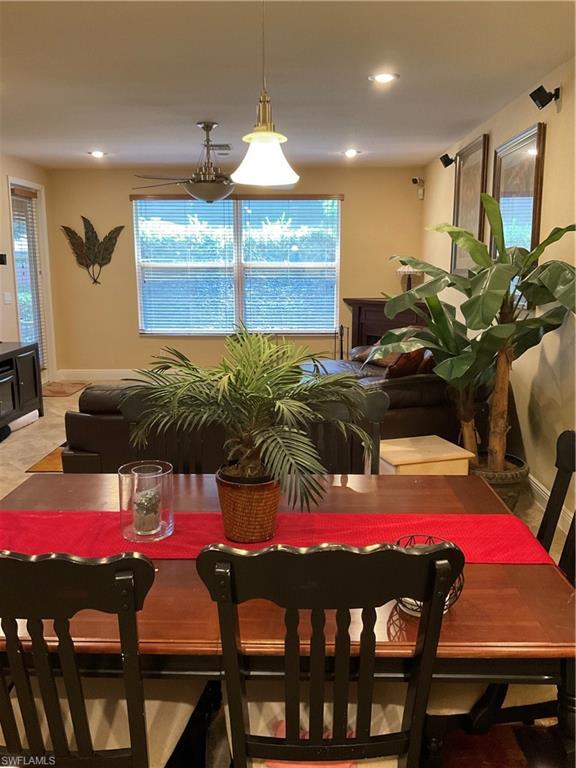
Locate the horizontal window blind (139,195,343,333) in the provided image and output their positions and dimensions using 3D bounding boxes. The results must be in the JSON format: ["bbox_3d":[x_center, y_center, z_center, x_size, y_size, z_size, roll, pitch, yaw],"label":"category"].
[{"bbox_3d":[-0.645,-1.509,8.304,2.680,1.770,0.080,0,11,1],"label":"horizontal window blind"}]

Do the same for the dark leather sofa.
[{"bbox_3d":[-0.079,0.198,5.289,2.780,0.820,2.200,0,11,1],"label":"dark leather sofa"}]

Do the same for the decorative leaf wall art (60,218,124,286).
[{"bbox_3d":[-2.516,-1.717,8.296,0.830,0.860,0.050,0,11,1],"label":"decorative leaf wall art"}]

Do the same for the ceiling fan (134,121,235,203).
[{"bbox_3d":[-0.673,-1.901,5.536,1.400,0.660,1.400,0,11,1],"label":"ceiling fan"}]

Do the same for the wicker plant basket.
[{"bbox_3d":[-0.122,0.376,2.035,0.204,0.200,0.204,0,11,1],"label":"wicker plant basket"}]

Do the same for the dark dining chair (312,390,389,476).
[{"bbox_3d":[0.188,0.594,2.704,0.510,1.040,0.570,0,11,1],"label":"dark dining chair"}]

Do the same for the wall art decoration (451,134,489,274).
[{"bbox_3d":[1.674,-1.606,5.982,0.040,1.150,0.930,0,11,1],"label":"wall art decoration"}]

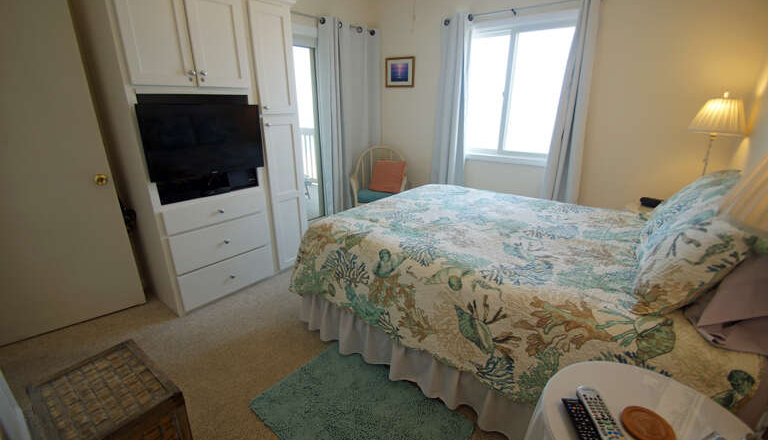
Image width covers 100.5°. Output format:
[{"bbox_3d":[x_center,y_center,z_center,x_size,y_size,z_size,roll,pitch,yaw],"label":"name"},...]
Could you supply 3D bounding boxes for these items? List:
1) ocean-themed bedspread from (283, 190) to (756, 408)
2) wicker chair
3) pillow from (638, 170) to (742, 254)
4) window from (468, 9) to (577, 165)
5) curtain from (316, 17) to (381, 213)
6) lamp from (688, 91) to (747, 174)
[{"bbox_3d":[0.702,0.219,2.042,2.020,0.440,1.660,15,23,36],"label":"ocean-themed bedspread"},{"bbox_3d":[-0.059,-0.486,4.250,0.680,0.900,0.620,0,19,0],"label":"wicker chair"},{"bbox_3d":[1.694,-0.051,1.756,0.680,0.460,0.160,-22,71,-48],"label":"pillow"},{"bbox_3d":[1.434,-1.409,3.644,1.180,1.530,0.100,15,23,36],"label":"window"},{"bbox_3d":[-0.399,-1.300,4.336,0.130,2.360,1.020,15,23,36],"label":"curtain"},{"bbox_3d":[2.422,-0.487,2.388,0.320,0.870,0.320,15,23,36],"label":"lamp"}]

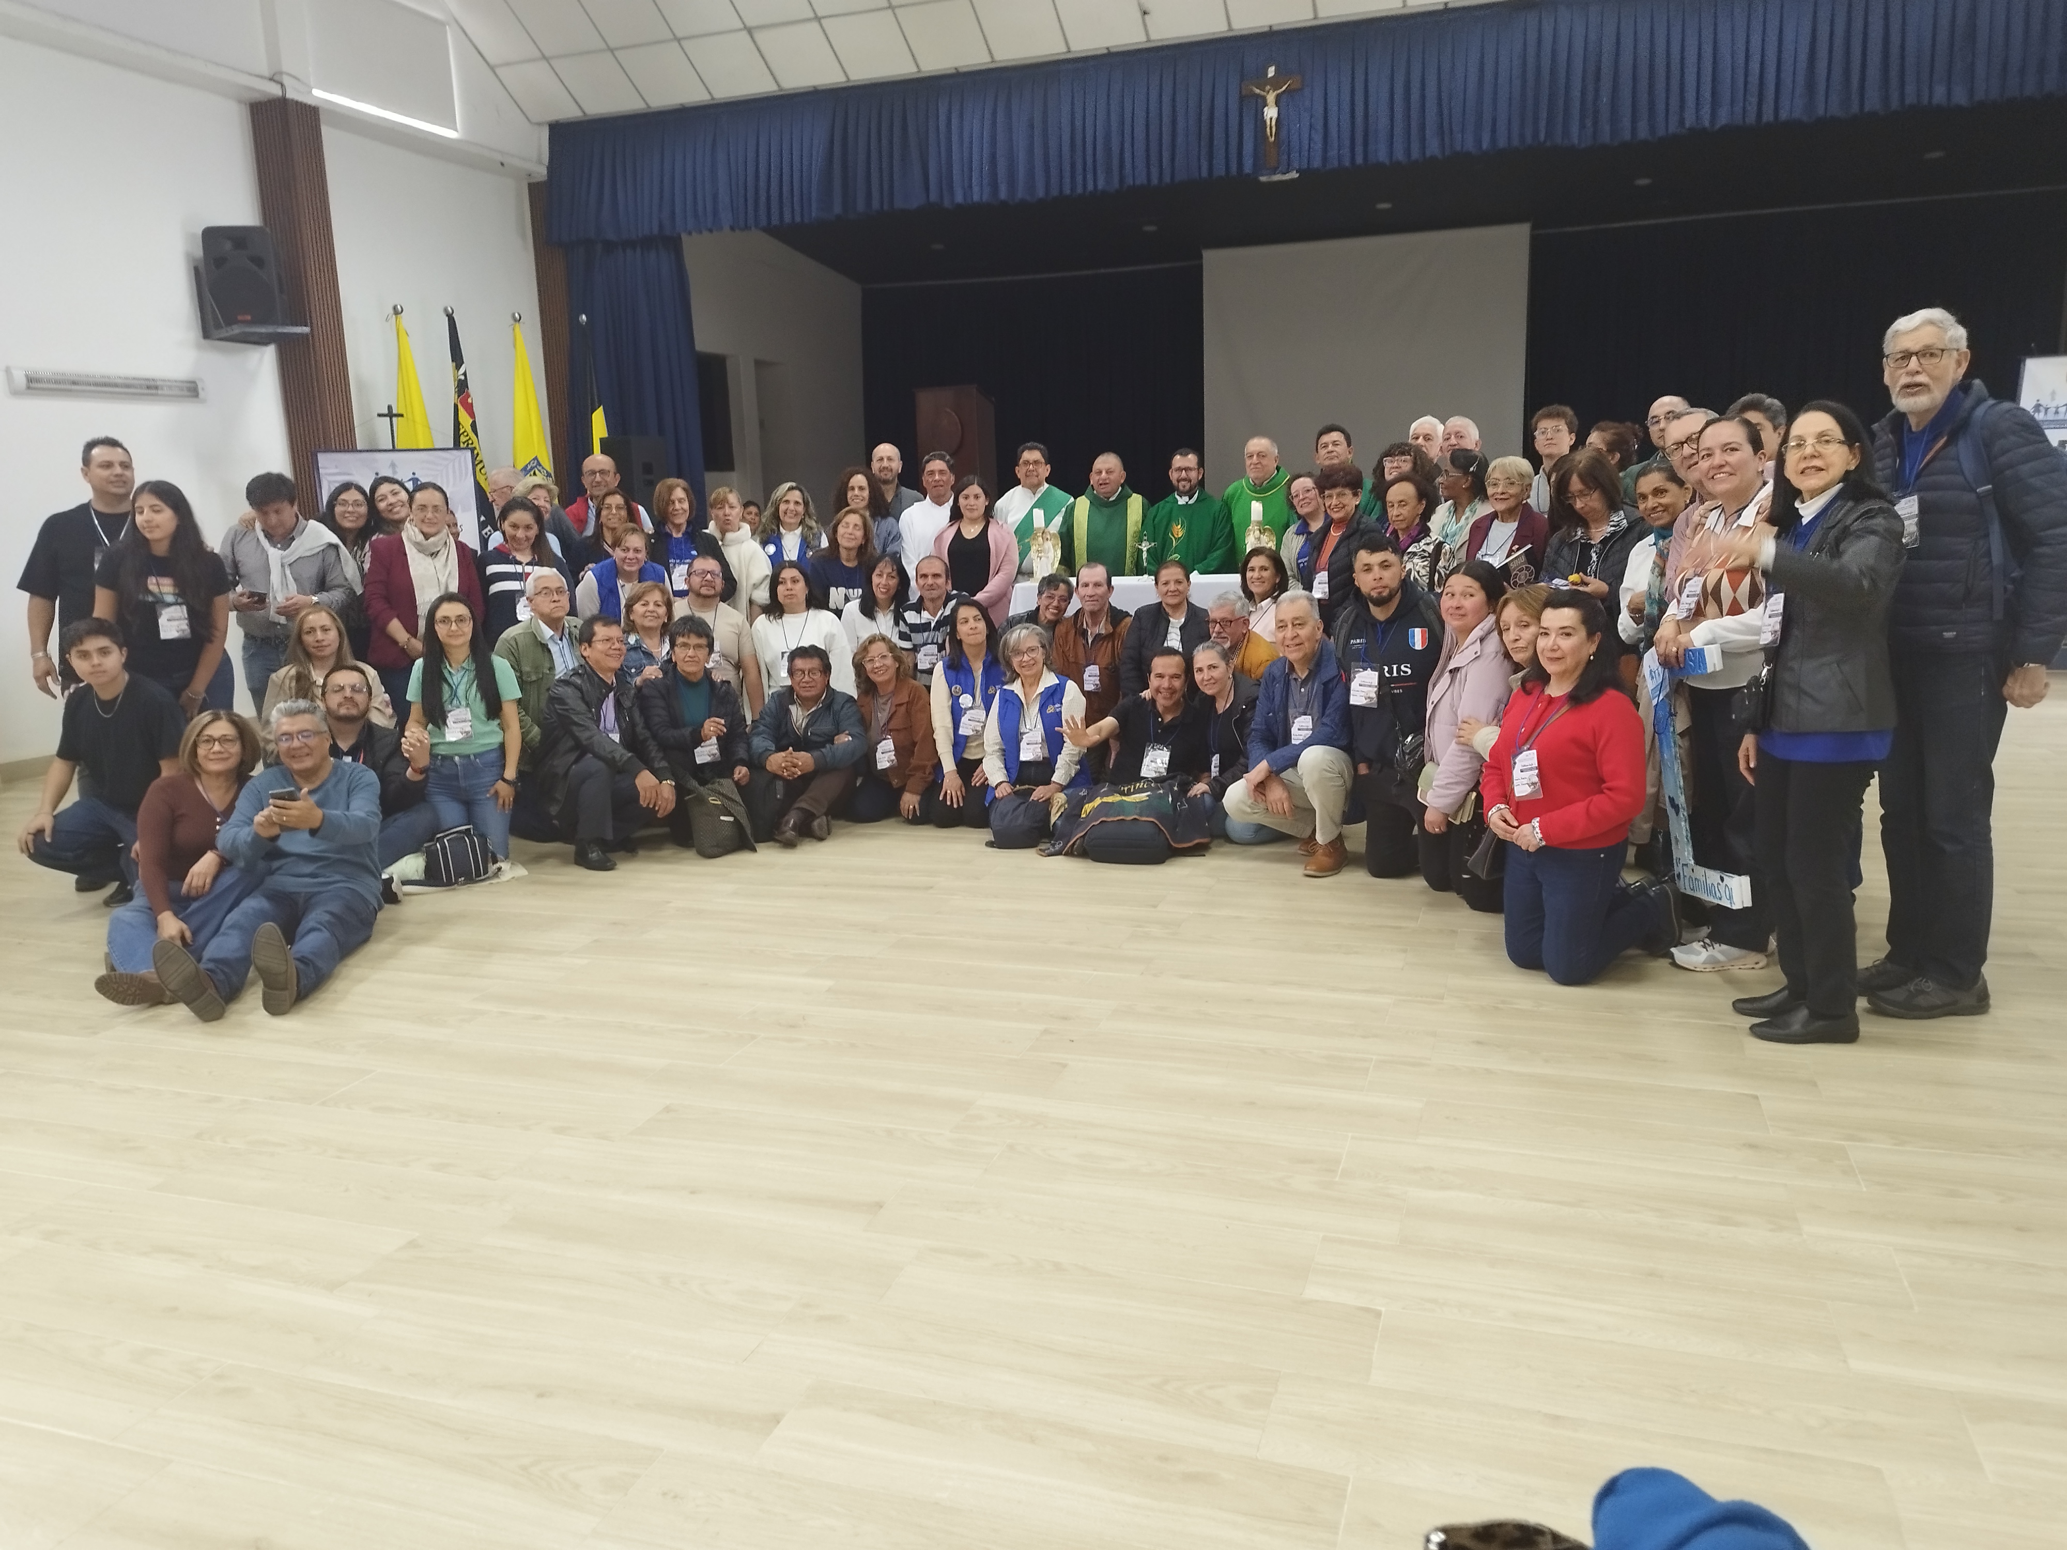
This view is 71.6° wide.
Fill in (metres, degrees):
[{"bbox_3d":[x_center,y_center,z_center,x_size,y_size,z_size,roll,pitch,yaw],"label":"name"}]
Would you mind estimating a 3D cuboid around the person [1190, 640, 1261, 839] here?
[{"bbox_3d":[0.814,-0.182,5.971,0.470,0.790,0.600,3,13,23],"label":"person"}]

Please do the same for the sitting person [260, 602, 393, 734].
[{"bbox_3d":[-3.061,-0.248,6.346,0.550,1.040,0.600,-7,13,-20],"label":"sitting person"}]

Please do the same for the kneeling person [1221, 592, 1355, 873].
[{"bbox_3d":[1.004,-0.185,5.500,0.530,1.030,0.680,4,12,26],"label":"kneeling person"}]

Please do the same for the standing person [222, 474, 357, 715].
[{"bbox_3d":[-3.265,-0.505,6.332,0.560,1.630,0.400,-6,12,-21],"label":"standing person"}]

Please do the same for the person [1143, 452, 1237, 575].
[{"bbox_3d":[0.852,-0.960,7.883,0.560,1.630,0.400,2,12,18],"label":"person"}]

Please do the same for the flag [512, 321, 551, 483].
[{"bbox_3d":[-3.792,-2.649,10.847,0.250,1.500,0.400,2,12,19],"label":"flag"}]

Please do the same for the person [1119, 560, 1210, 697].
[{"bbox_3d":[0.620,-0.437,6.668,0.500,1.100,0.620,-1,11,7],"label":"person"}]

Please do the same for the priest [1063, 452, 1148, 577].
[{"bbox_3d":[0.415,-0.941,7.882,0.540,1.620,0.400,0,12,9],"label":"priest"}]

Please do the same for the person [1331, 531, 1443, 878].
[{"bbox_3d":[1.300,-0.289,5.409,0.500,1.250,0.620,0,11,11],"label":"person"}]

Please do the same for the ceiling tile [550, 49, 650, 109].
[{"bbox_3d":[-3.568,-5.684,11.773,0.610,0.020,0.600,2,-21,18],"label":"ceiling tile"}]

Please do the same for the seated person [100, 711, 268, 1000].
[{"bbox_3d":[-2.784,0.208,4.748,0.600,0.800,0.840,-7,13,-23],"label":"seated person"}]

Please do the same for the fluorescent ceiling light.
[{"bbox_3d":[-4.212,-4.319,9.381,0.080,0.080,1.270,2,12,19],"label":"fluorescent ceiling light"}]

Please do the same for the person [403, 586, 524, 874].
[{"bbox_3d":[-2.380,-0.239,6.067,0.490,1.090,0.580,-6,13,-17],"label":"person"}]

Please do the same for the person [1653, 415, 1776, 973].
[{"bbox_3d":[1.995,-0.230,4.168,0.440,1.570,0.470,-12,15,-41],"label":"person"}]

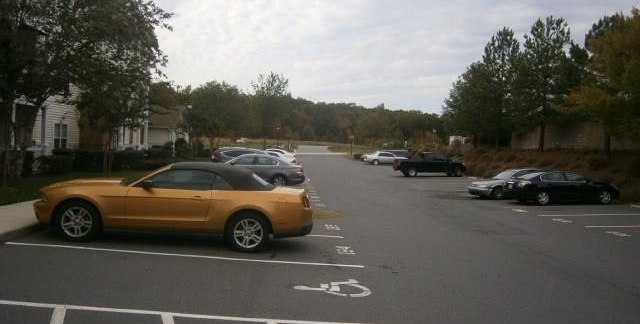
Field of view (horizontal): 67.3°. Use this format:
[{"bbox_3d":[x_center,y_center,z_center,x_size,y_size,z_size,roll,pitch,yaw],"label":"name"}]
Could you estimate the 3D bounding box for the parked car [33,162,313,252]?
[{"bbox_3d":[-2.530,0.700,8.710,4.780,1.400,1.880,5,1,-6],"label":"parked car"}]

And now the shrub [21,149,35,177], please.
[{"bbox_3d":[-10.900,0.085,18.000,0.520,1.000,0.520,2,1,-3],"label":"shrub"}]

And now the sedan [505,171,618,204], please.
[{"bbox_3d":[11.052,1.149,21.857,4.800,1.450,1.800,1,1,-2],"label":"sedan"}]

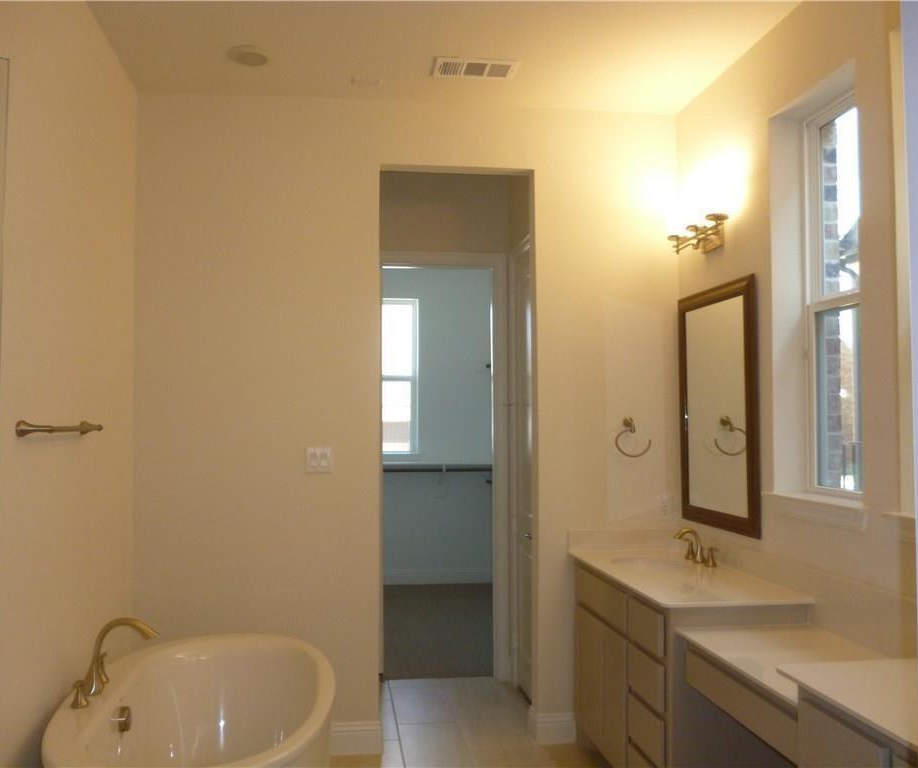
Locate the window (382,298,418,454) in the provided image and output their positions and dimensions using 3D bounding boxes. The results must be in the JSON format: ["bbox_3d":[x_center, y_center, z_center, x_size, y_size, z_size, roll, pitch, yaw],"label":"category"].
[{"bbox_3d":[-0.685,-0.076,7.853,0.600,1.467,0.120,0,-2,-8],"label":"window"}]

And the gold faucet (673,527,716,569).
[{"bbox_3d":[1.043,0.729,3.714,0.143,0.151,0.287,0,-2,-8],"label":"gold faucet"}]

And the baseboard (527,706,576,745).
[{"bbox_3d":[0.449,1.642,4.006,0.200,0.149,0.141,0,-2,-8],"label":"baseboard"}]

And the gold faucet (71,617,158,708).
[{"bbox_3d":[-1.173,0.942,2.866,0.248,0.256,0.302,0,-2,-8],"label":"gold faucet"}]

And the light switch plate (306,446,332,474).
[{"bbox_3d":[-0.649,0.355,3.844,0.115,0.118,0.010,0,-2,-8],"label":"light switch plate"}]

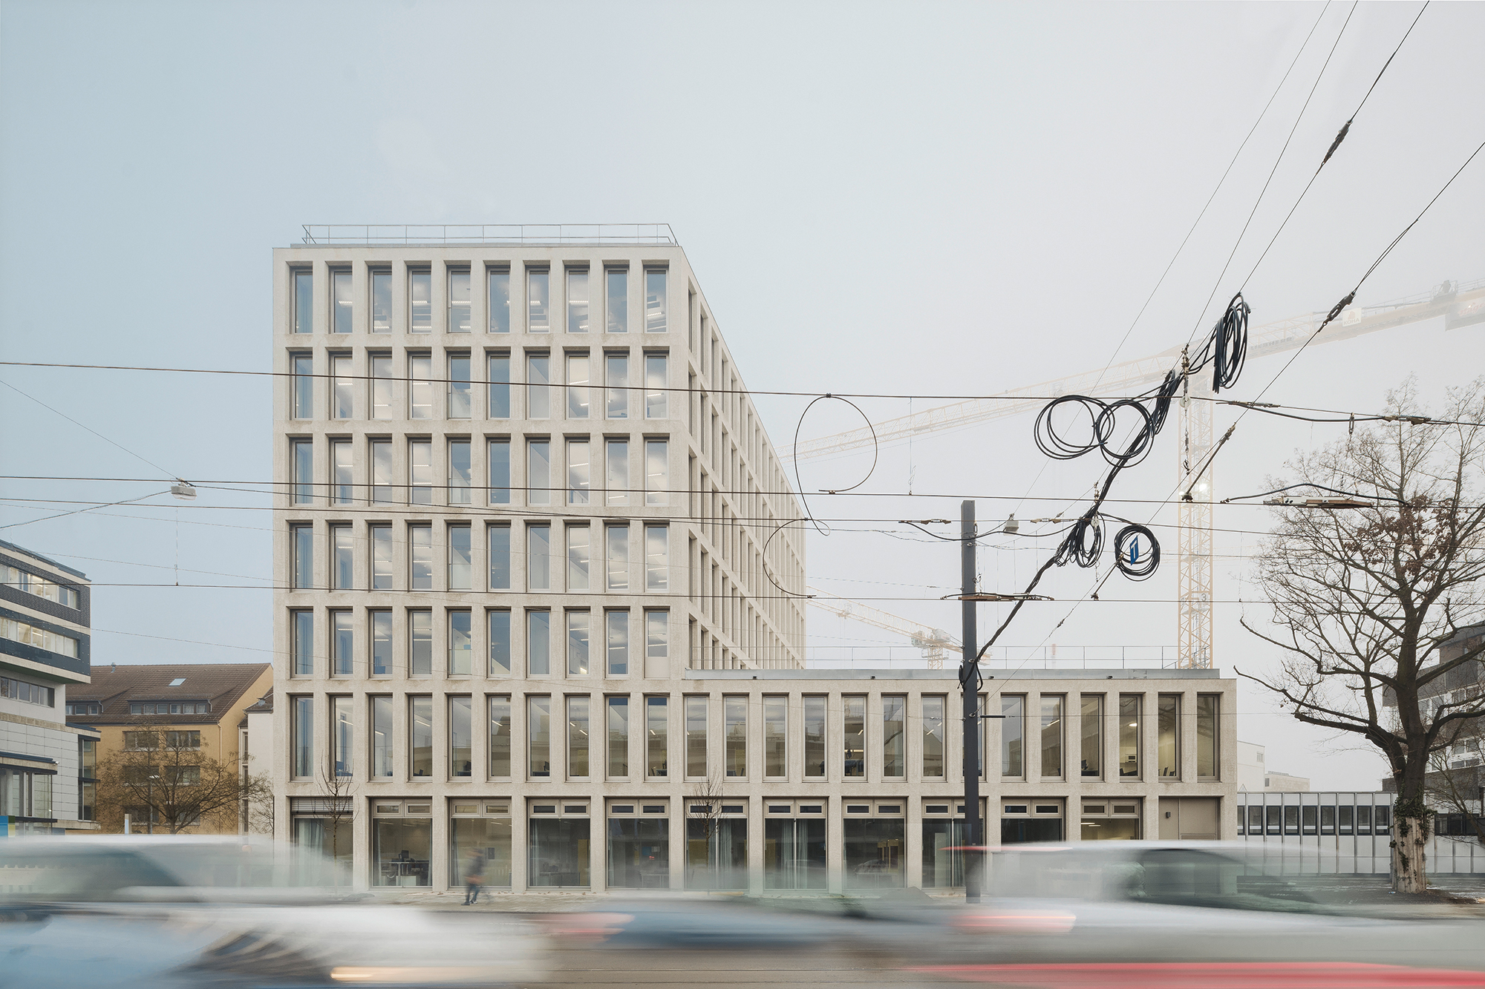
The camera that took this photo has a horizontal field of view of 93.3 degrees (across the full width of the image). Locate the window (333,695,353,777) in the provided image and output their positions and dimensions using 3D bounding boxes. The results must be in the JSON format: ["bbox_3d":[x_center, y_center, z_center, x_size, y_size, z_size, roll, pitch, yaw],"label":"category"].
[{"bbox_3d":[-16.530,9.983,29.000,0.864,3.359,0.200,0,0,0],"label":"window"}]

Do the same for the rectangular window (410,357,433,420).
[{"bbox_3d":[-13.245,-4.401,28.900,0.970,2.726,0.150,0,0,0],"label":"rectangular window"}]

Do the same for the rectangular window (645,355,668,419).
[{"bbox_3d":[-3.391,-4.287,27.700,0.871,2.522,0.200,0,0,0],"label":"rectangular window"}]

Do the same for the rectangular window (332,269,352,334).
[{"bbox_3d":[-15.874,-7.700,28.000,1.000,2.581,0.150,0,0,0],"label":"rectangular window"}]

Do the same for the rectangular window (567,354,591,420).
[{"bbox_3d":[-6.485,-4.264,27.700,0.917,2.567,0.200,0,0,0],"label":"rectangular window"}]

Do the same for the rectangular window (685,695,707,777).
[{"bbox_3d":[-1.778,9.454,27.200,0.940,3.220,0.150,0,0,0],"label":"rectangular window"}]

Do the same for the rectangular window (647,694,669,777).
[{"bbox_3d":[-3.267,9.431,27.200,0.940,3.220,0.150,0,0,0],"label":"rectangular window"}]

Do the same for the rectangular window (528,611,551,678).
[{"bbox_3d":[-8.020,5.868,27.700,0.871,2.567,0.200,0,0,0],"label":"rectangular window"}]

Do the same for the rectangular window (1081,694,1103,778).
[{"bbox_3d":[13.818,9.536,27.700,0.917,3.301,0.200,0,0,0],"label":"rectangular window"}]

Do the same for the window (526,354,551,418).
[{"bbox_3d":[-8.324,-4.409,28.586,0.993,2.673,0.150,0,0,0],"label":"window"}]

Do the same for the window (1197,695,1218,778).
[{"bbox_3d":[18.615,9.730,28.000,0.950,3.336,0.200,0,0,0],"label":"window"}]

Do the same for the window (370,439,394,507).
[{"bbox_3d":[-14.398,-0.892,28.000,0.950,2.618,0.200,0,0,0],"label":"window"}]

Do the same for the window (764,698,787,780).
[{"bbox_3d":[1.321,9.719,28.000,0.927,3.313,0.200,0,0,0],"label":"window"}]

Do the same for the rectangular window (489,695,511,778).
[{"bbox_3d":[-9.994,9.973,28.900,0.970,3.372,0.150,0,0,0],"label":"rectangular window"}]

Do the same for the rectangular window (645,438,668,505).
[{"bbox_3d":[-3.527,-0.912,29.000,0.960,2.783,0.200,0,0,0],"label":"rectangular window"}]

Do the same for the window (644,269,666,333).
[{"bbox_3d":[-3.571,-7.863,28.586,0.993,2.673,0.150,0,0,0],"label":"window"}]

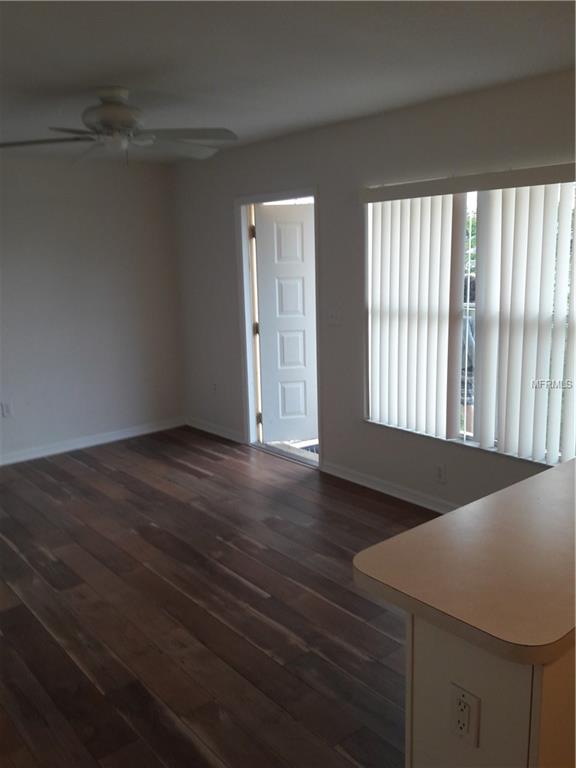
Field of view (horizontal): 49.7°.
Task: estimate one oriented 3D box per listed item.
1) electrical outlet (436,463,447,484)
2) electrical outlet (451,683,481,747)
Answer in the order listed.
[{"bbox_3d":[0.959,0.562,3.890,0.010,0.116,0.072,-11,15,-39],"label":"electrical outlet"},{"bbox_3d":[0.359,0.678,1.271,0.010,0.116,0.072,-11,15,-39],"label":"electrical outlet"}]

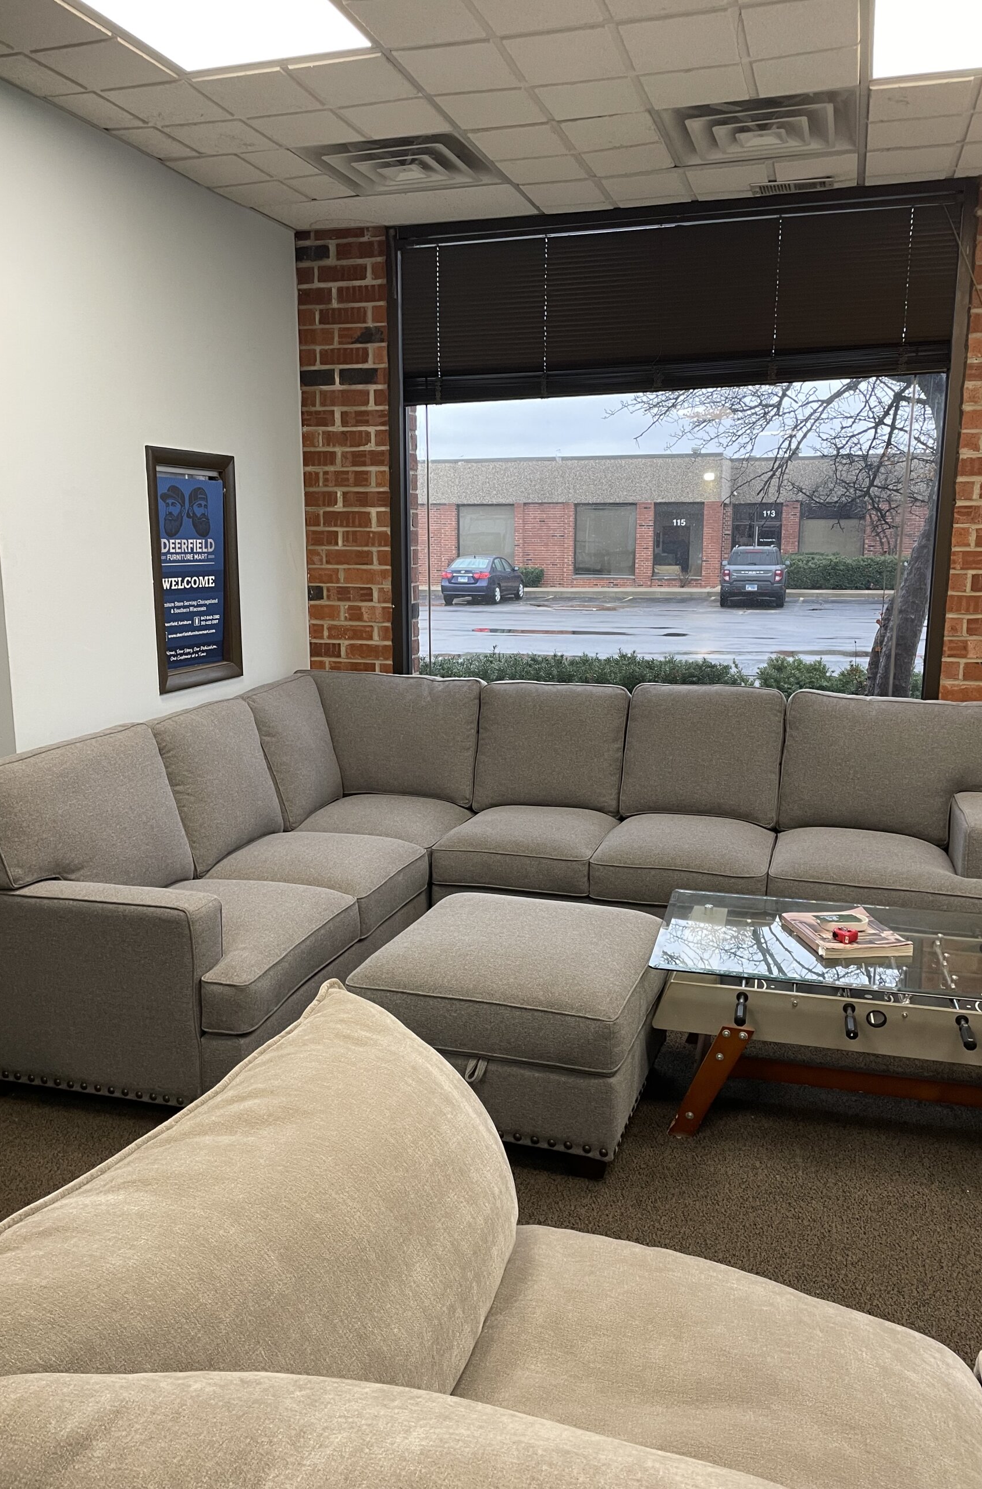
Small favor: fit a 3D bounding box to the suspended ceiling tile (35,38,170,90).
[{"bbox_3d":[-1.049,-1.858,3.045,0.280,0.020,0.287,3,12,17],"label":"suspended ceiling tile"}]

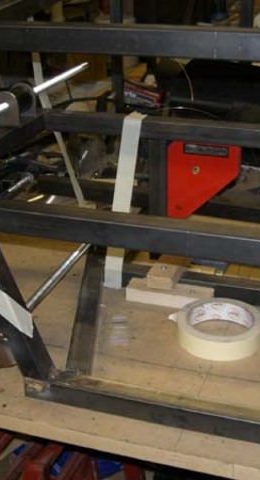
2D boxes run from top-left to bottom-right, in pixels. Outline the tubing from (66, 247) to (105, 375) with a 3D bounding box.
[{"bbox_3d":[-0.053,0.093,0.857,0.025,0.025,0.273,-1,25,2],"label":"tubing"}]

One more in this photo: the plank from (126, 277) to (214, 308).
[{"bbox_3d":[0.051,0.070,0.907,0.109,0.018,0.030,7,27,18],"label":"plank"}]

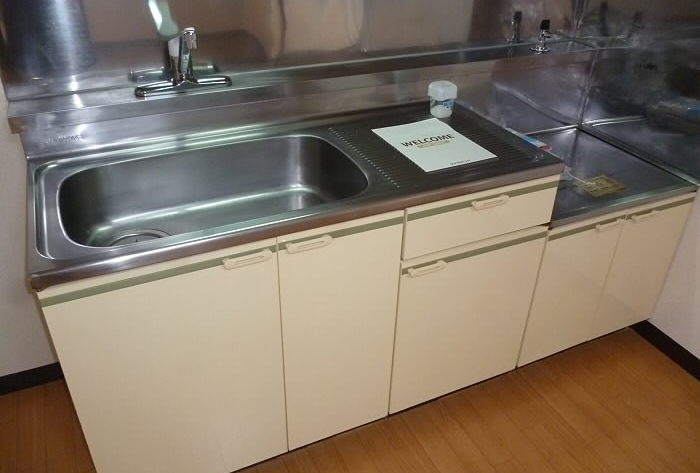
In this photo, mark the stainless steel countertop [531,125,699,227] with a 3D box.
[{"bbox_3d":[0.695,-0.207,1.821,0.590,0.032,0.502,-13,35,-22],"label":"stainless steel countertop"}]

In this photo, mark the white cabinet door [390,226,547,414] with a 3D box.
[{"bbox_3d":[0.323,0.241,1.577,0.447,0.522,0.033,-13,35,-22],"label":"white cabinet door"}]

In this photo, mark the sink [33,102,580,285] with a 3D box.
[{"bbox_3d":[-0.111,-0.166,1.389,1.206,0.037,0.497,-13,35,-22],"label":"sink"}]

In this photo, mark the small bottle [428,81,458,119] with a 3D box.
[{"bbox_3d":[0.272,-0.402,1.668,0.078,0.090,0.078,1,31,-1],"label":"small bottle"}]

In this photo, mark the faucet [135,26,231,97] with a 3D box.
[{"bbox_3d":[-0.403,-0.428,1.375,0.247,0.178,0.204,-13,35,-22],"label":"faucet"}]

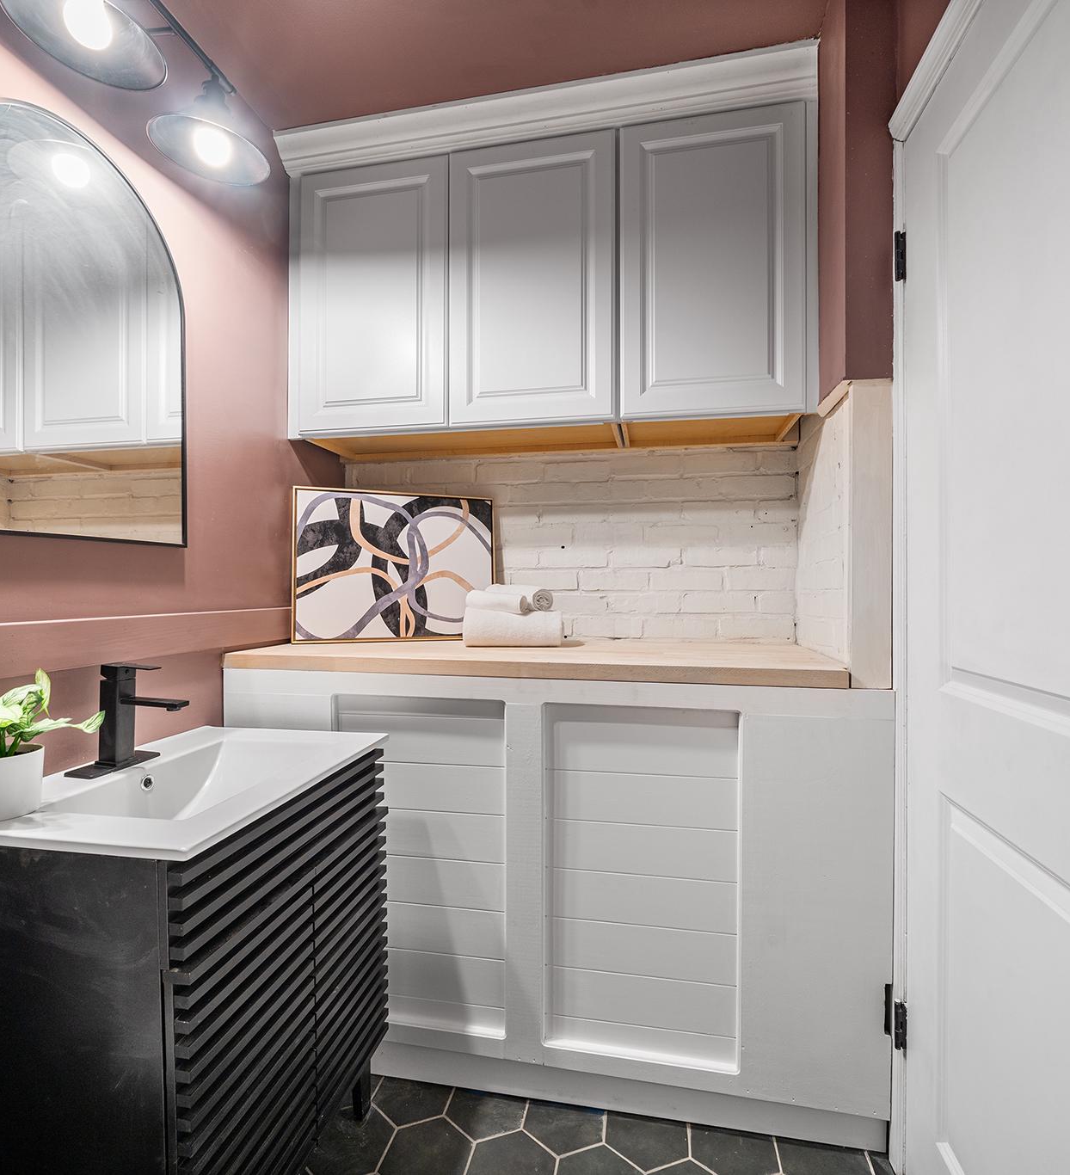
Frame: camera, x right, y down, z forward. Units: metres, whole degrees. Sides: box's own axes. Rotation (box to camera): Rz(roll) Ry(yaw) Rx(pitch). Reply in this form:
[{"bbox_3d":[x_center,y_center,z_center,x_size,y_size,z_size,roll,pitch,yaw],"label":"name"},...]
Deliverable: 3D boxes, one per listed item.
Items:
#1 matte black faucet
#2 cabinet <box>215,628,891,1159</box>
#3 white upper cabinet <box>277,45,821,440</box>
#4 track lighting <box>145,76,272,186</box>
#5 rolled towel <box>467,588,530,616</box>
[{"bbox_3d":[-0.734,0.239,1.099,0.195,0.189,0.152,0,0,10],"label":"matte black faucet"},{"bbox_3d":[0.028,0.661,1.603,1.521,0.986,0.564,0,0,10],"label":"cabinet"},{"bbox_3d":[0.008,-0.859,1.696,1.449,0.845,0.365,0,0,10],"label":"white upper cabinet"},{"bbox_3d":[-0.640,-0.928,1.165,0.218,0.165,0.218,0,0,10],"label":"track lighting"},{"bbox_3d":[-0.106,0.042,1.700,0.175,0.070,0.060,0,0,30],"label":"rolled towel"}]

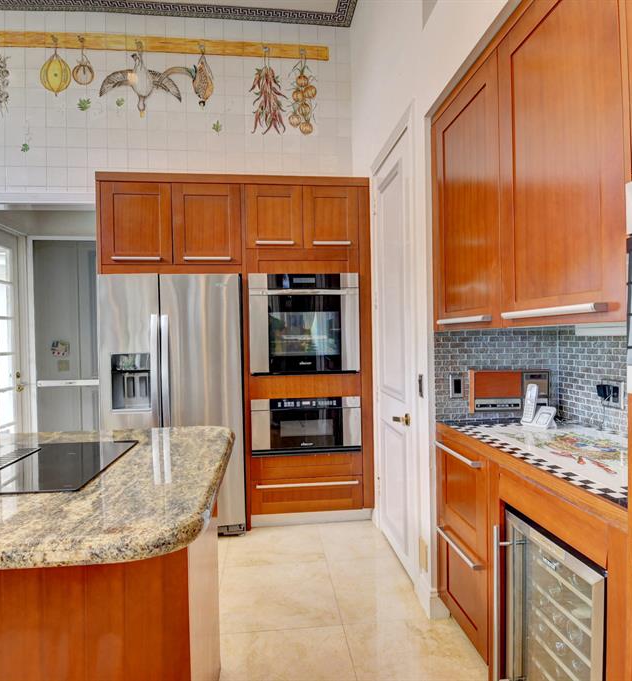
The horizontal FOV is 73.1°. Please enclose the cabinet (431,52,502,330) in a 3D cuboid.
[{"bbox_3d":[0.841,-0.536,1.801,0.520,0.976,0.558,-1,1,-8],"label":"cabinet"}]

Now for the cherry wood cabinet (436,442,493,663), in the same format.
[{"bbox_3d":[0.876,0.846,1.863,0.560,0.766,0.452,-1,1,-8],"label":"cherry wood cabinet"}]

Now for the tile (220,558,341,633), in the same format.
[{"bbox_3d":[-0.209,1.344,2.256,0.607,0.012,0.580,-1,1,-6],"label":"tile"}]

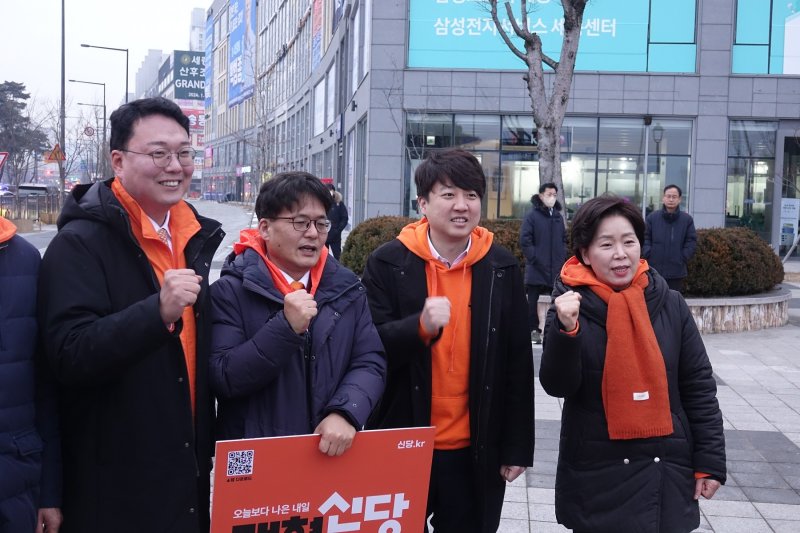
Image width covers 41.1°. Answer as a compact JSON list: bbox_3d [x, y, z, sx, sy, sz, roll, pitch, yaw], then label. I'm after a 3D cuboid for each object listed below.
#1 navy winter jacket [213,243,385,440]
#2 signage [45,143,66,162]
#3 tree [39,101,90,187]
[{"bbox_3d":[-0.282,0.330,2.840,0.520,0.770,0.400,0,4,-19],"label":"navy winter jacket"},{"bbox_3d":[-17.394,-5.747,54.000,0.920,0.840,0.060,1,4,-13],"label":"signage"},{"bbox_3d":[-15.730,-5.040,50.000,2.600,5.600,2.500,1,4,-14],"label":"tree"}]

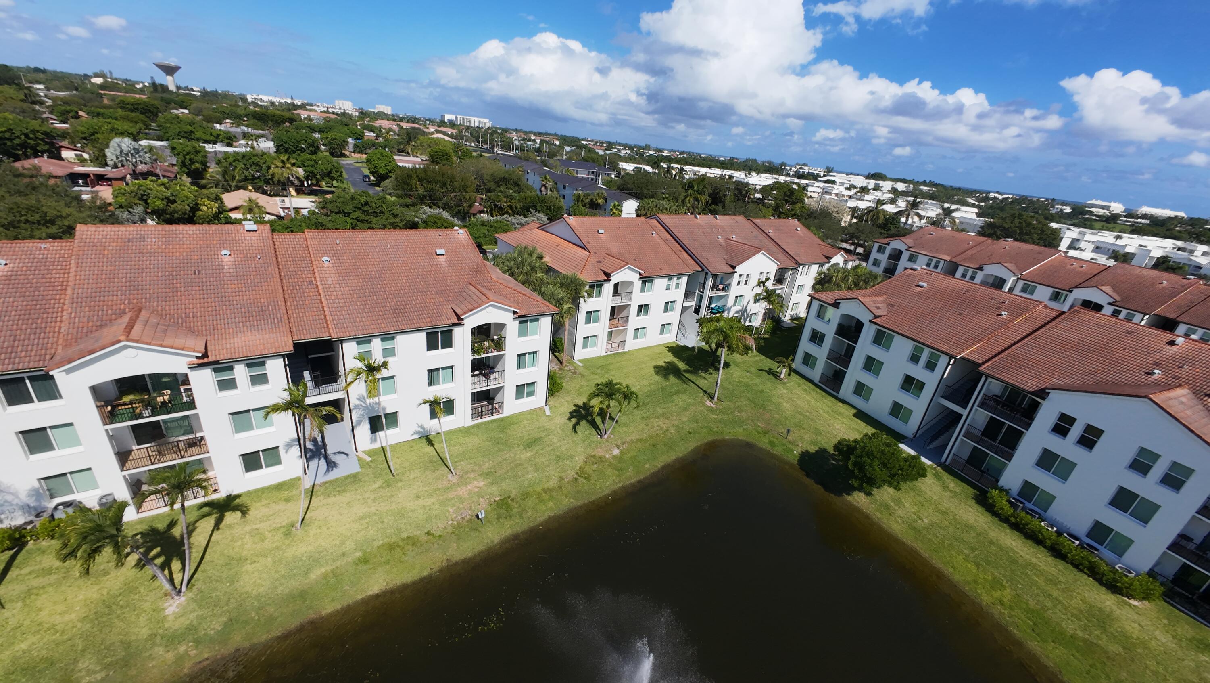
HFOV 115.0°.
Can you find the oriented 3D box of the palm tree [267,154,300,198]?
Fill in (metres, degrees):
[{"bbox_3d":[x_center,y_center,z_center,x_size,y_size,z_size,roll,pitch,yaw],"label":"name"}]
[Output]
[{"bbox_3d":[-59.845,-29.238,73.244,5.000,11.000,5.000,-12,31,-36],"label":"palm tree"}]

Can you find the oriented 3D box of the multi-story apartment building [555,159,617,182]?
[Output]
[{"bbox_3d":[-8.018,-73.152,167.551,26.000,9.000,11.000,-6,27,-27],"label":"multi-story apartment building"}]

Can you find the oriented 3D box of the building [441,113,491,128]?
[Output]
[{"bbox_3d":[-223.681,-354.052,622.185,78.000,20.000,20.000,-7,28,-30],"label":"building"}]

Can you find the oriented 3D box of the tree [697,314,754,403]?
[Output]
[{"bbox_3d":[10.739,1.778,36.603,5.000,8.700,5.000,15,25,18],"label":"tree"}]

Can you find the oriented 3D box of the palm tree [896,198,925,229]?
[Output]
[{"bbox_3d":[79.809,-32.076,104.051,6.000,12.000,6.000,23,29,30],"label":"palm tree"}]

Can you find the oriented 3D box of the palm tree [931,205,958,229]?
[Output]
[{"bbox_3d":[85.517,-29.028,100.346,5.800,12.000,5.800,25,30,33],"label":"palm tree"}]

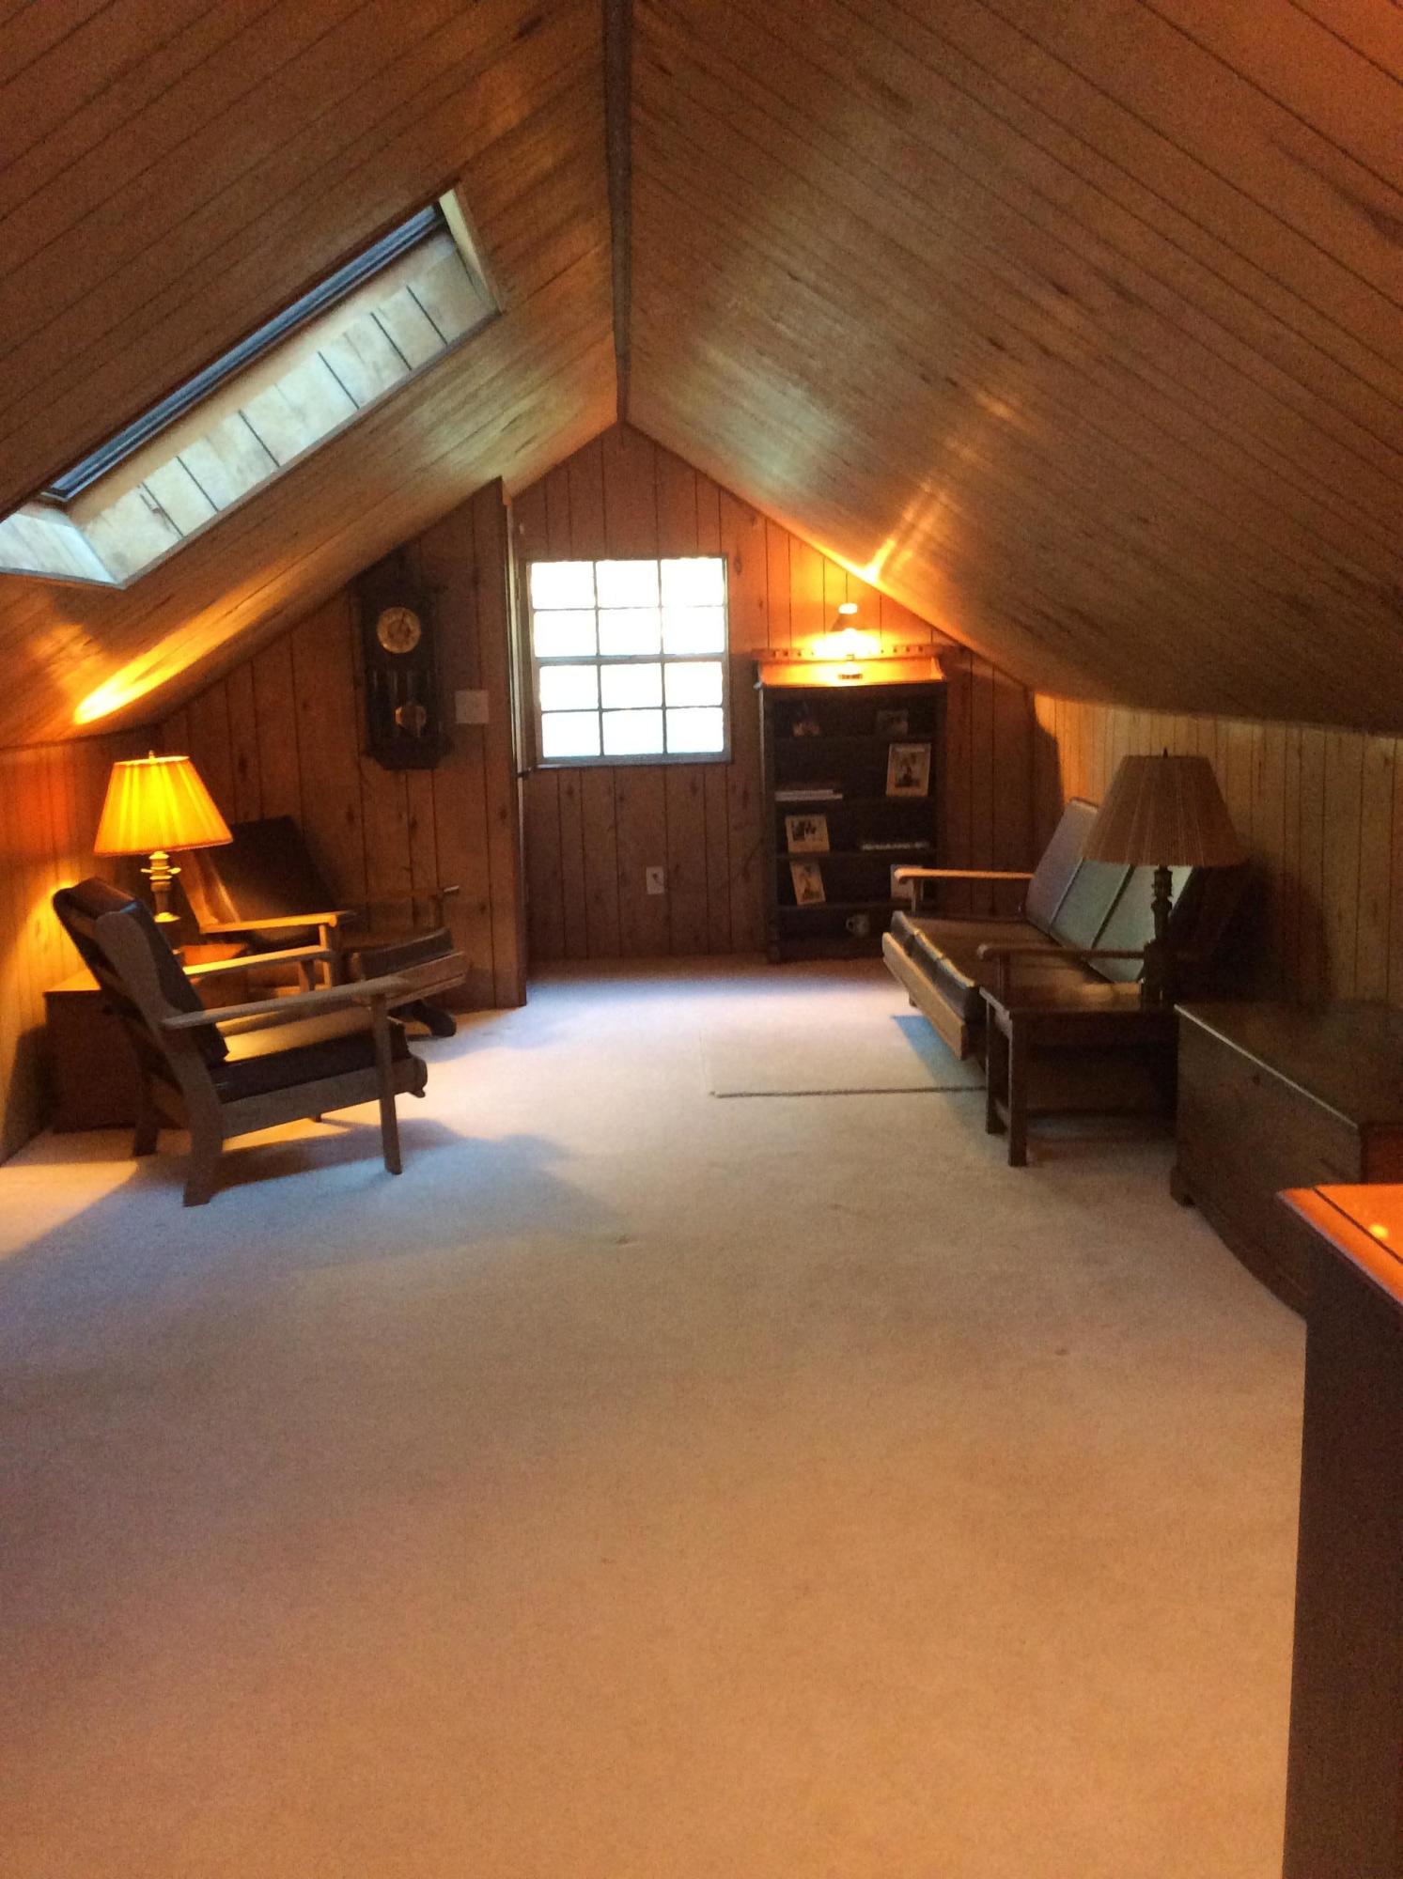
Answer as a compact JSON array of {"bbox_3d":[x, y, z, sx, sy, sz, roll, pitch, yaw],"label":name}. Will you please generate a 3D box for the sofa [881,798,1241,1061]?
[{"bbox_3d":[1.194,-0.005,6.070,0.901,0.829,1.988,-2,9,-2],"label":"sofa"}]

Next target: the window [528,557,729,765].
[{"bbox_3d":[-0.320,-1.282,8.000,0.909,0.942,0.090,-2,9,-2],"label":"window"}]

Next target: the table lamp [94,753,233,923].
[{"bbox_3d":[-1.795,-0.273,5.782,0.458,0.694,0.458,-2,9,-2],"label":"table lamp"}]

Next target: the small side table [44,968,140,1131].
[{"bbox_3d":[-1.802,0.307,5.783,0.465,0.450,0.786,-2,9,-2],"label":"small side table"}]

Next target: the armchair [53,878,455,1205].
[{"bbox_3d":[-1.303,0.236,4.955,0.879,0.837,0.672,-7,11,-29],"label":"armchair"}]

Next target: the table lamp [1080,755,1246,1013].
[{"bbox_3d":[1.268,-0.165,4.771,0.443,0.708,0.443,-2,9,-2],"label":"table lamp"}]

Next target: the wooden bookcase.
[{"bbox_3d":[0.697,-0.602,8.039,0.837,1.387,0.257,-2,9,-2],"label":"wooden bookcase"}]

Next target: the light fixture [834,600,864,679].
[{"bbox_3d":[0.676,-1.363,7.906,0.157,0.350,0.186,-2,9,-2],"label":"light fixture"}]

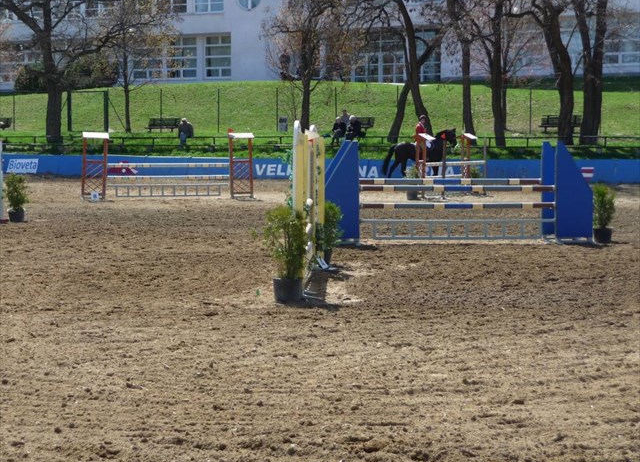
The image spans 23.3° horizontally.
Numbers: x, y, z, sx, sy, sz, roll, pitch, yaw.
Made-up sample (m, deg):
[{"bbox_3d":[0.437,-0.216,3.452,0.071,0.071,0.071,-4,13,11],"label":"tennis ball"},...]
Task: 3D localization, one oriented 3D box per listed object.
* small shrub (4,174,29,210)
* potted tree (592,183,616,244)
[{"bbox_3d":[-6.833,-0.890,35.000,0.520,0.810,0.520,0,3,0],"label":"small shrub"},{"bbox_3d":[5.144,-0.317,28.100,0.430,1.070,0.430,0,3,0],"label":"potted tree"}]

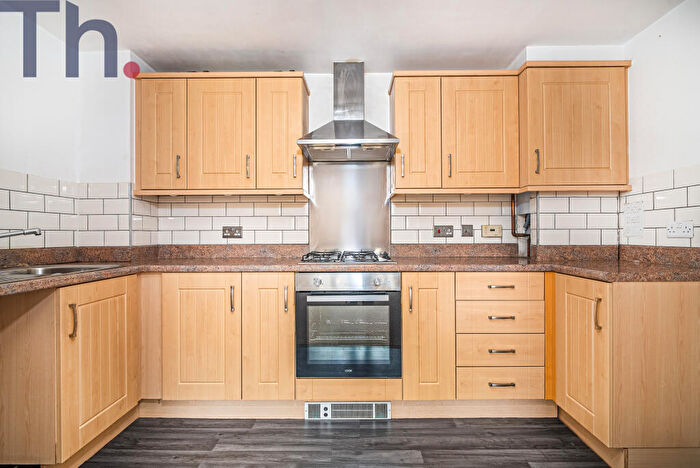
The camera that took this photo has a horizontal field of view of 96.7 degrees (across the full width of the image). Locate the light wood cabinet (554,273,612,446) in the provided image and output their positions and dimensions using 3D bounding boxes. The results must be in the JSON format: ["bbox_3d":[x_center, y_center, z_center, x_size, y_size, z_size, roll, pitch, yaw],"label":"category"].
[{"bbox_3d":[1.420,0.572,1.534,0.575,0.725,0.375,0,0,0],"label":"light wood cabinet"}]

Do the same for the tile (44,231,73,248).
[{"bbox_3d":[-1.770,0.033,1.894,0.010,0.100,0.195,0,0,0],"label":"tile"}]

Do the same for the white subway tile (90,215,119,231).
[{"bbox_3d":[-1.590,-0.074,2.010,0.200,0.100,0.009,0,0,1],"label":"white subway tile"}]

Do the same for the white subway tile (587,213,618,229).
[{"bbox_3d":[1.608,-0.081,1.988,0.200,0.100,0.009,0,0,1],"label":"white subway tile"}]

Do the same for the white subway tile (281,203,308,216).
[{"bbox_3d":[-0.408,-0.183,2.304,0.200,0.100,0.010,0,0,0],"label":"white subway tile"}]

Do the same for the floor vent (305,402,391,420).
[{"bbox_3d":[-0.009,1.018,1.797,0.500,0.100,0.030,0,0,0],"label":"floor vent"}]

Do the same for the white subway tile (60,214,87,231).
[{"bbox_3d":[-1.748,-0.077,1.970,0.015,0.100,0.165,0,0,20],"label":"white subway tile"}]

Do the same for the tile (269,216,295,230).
[{"bbox_3d":[-0.503,-0.075,2.285,0.200,0.100,0.010,0,0,0],"label":"tile"}]

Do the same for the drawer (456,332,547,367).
[{"bbox_3d":[0.847,0.654,1.970,0.497,0.187,0.470,0,0,0],"label":"drawer"}]

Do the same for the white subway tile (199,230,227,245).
[{"bbox_3d":[-1.004,0.027,2.295,0.200,0.100,0.010,0,0,0],"label":"white subway tile"}]

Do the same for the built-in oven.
[{"bbox_3d":[-0.006,0.515,2.015,0.595,0.595,0.550,0,0,0],"label":"built-in oven"}]

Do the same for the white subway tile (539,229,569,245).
[{"bbox_3d":[1.296,0.021,1.988,0.200,0.100,0.009,0,0,1],"label":"white subway tile"}]

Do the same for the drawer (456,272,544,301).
[{"bbox_3d":[0.850,0.296,1.970,0.496,0.157,0.470,0,0,1],"label":"drawer"}]

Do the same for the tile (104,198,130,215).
[{"bbox_3d":[-1.516,-0.178,2.030,0.170,0.100,0.010,0,0,0],"label":"tile"}]

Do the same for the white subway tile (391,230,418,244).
[{"bbox_3d":[0.403,0.024,2.305,0.200,0.100,0.010,0,0,0],"label":"white subway tile"}]

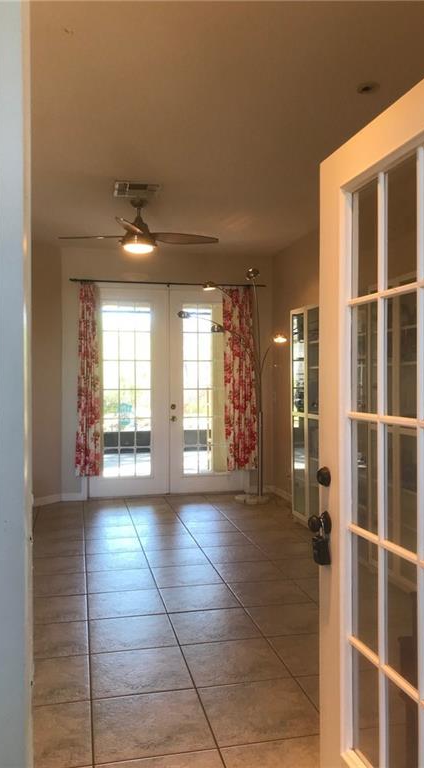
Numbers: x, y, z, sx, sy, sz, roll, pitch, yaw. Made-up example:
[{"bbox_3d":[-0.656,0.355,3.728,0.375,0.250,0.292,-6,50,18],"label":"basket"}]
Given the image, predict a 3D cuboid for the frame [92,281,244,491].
[{"bbox_3d":[-0.513,0.087,7.412,1.864,2.458,0.080,0,0,-12],"label":"frame"}]

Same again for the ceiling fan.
[{"bbox_3d":[-0.633,-1.361,5.406,1.370,0.454,1.330,0,0,-12],"label":"ceiling fan"}]

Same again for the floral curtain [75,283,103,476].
[{"bbox_3d":[-1.414,-0.048,7.096,0.291,2.208,0.120,0,0,-12],"label":"floral curtain"}]

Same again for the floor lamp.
[{"bbox_3d":[0.289,0.047,6.822,1.211,2.536,0.820,0,0,-12],"label":"floor lamp"}]

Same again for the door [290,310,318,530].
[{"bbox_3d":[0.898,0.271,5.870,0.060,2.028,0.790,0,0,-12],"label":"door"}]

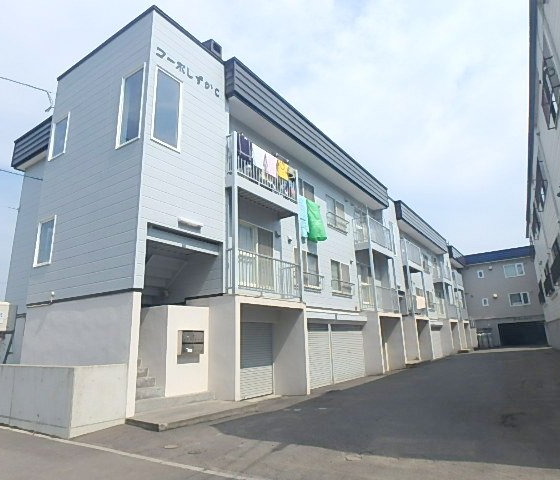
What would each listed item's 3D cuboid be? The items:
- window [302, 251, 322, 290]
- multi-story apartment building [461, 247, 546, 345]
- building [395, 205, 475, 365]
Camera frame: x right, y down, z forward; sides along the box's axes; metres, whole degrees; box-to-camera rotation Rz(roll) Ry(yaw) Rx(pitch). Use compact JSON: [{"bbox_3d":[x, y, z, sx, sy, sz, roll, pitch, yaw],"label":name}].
[{"bbox_3d":[1.006,1.002,12.599,0.160,1.270,1.550,-11,-17,33],"label":"window"},{"bbox_3d":[24.270,6.642,42.335,7.800,9.460,9.000,-11,-17,32],"label":"multi-story apartment building"},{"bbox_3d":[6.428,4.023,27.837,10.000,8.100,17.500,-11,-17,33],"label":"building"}]

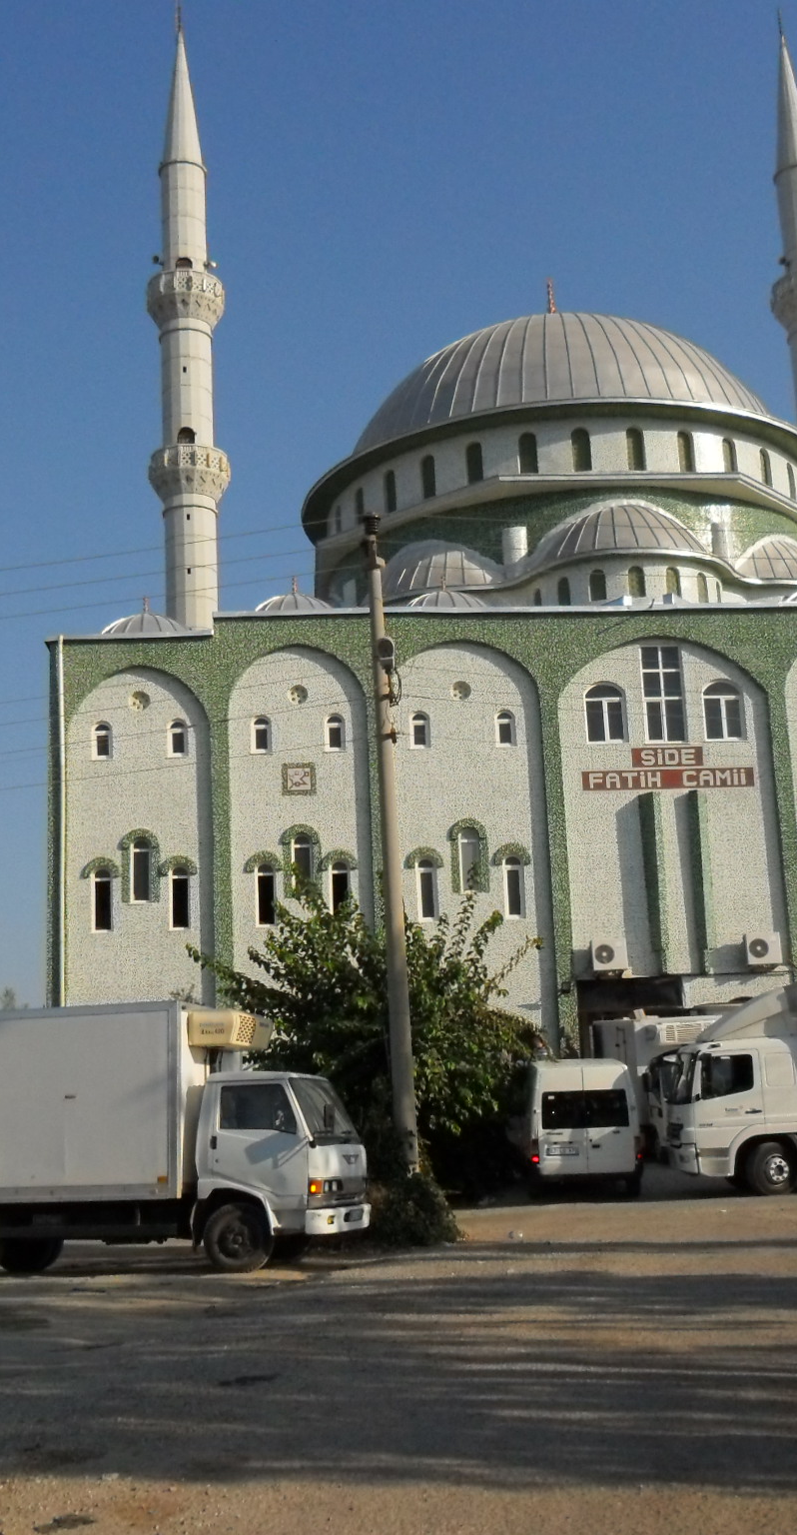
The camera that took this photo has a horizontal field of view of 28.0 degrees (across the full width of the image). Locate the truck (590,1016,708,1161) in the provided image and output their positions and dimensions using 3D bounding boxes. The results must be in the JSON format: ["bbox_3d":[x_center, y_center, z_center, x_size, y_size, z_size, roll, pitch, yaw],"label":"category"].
[{"bbox_3d":[6.737,7.897,39.543,2.150,3.150,6.400,-2,-11,-4],"label":"truck"}]

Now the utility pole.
[{"bbox_3d":[-0.104,1.263,22.179,0.420,10.160,0.420,-3,-11,0],"label":"utility pole"}]

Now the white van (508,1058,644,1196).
[{"bbox_3d":[3.368,6.910,31.006,1.970,2.400,5.100,-3,-11,0],"label":"white van"}]

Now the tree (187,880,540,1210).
[{"bbox_3d":[-0.474,4.362,24.627,5.100,5.170,4.700,-3,-11,0],"label":"tree"}]

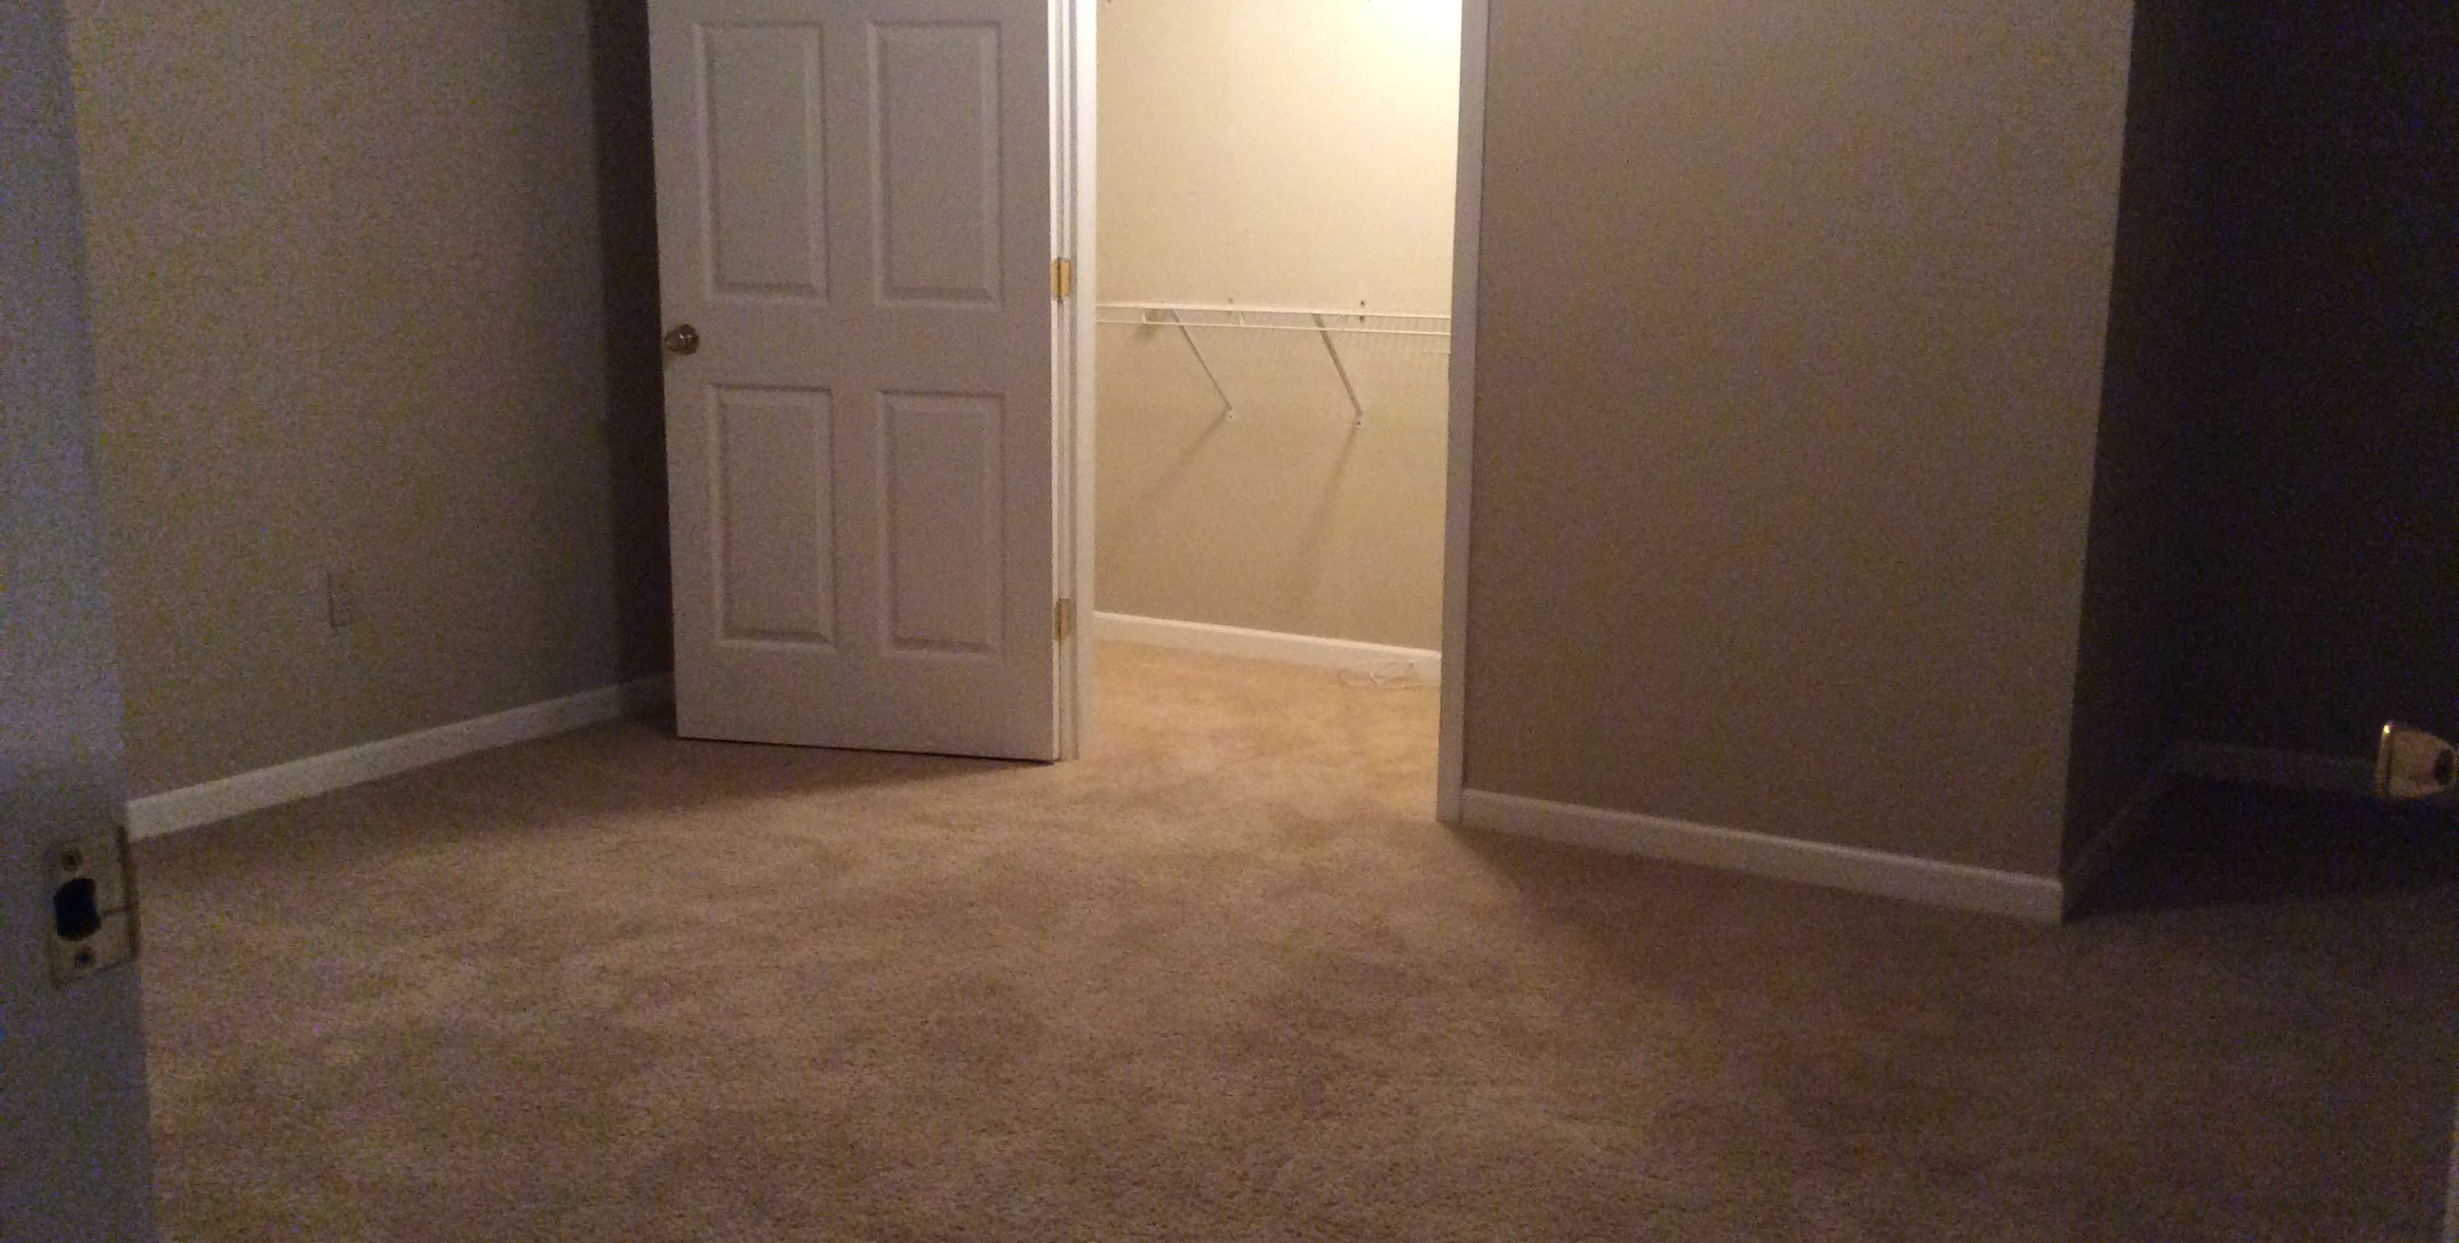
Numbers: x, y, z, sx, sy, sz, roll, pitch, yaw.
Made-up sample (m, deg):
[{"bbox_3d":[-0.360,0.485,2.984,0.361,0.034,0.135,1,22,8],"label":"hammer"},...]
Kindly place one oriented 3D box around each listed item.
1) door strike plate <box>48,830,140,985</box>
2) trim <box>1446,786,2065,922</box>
[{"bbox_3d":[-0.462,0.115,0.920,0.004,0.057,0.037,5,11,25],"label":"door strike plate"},{"bbox_3d":[0.960,0.426,4.228,1.152,0.073,0.014,7,12,32],"label":"trim"}]

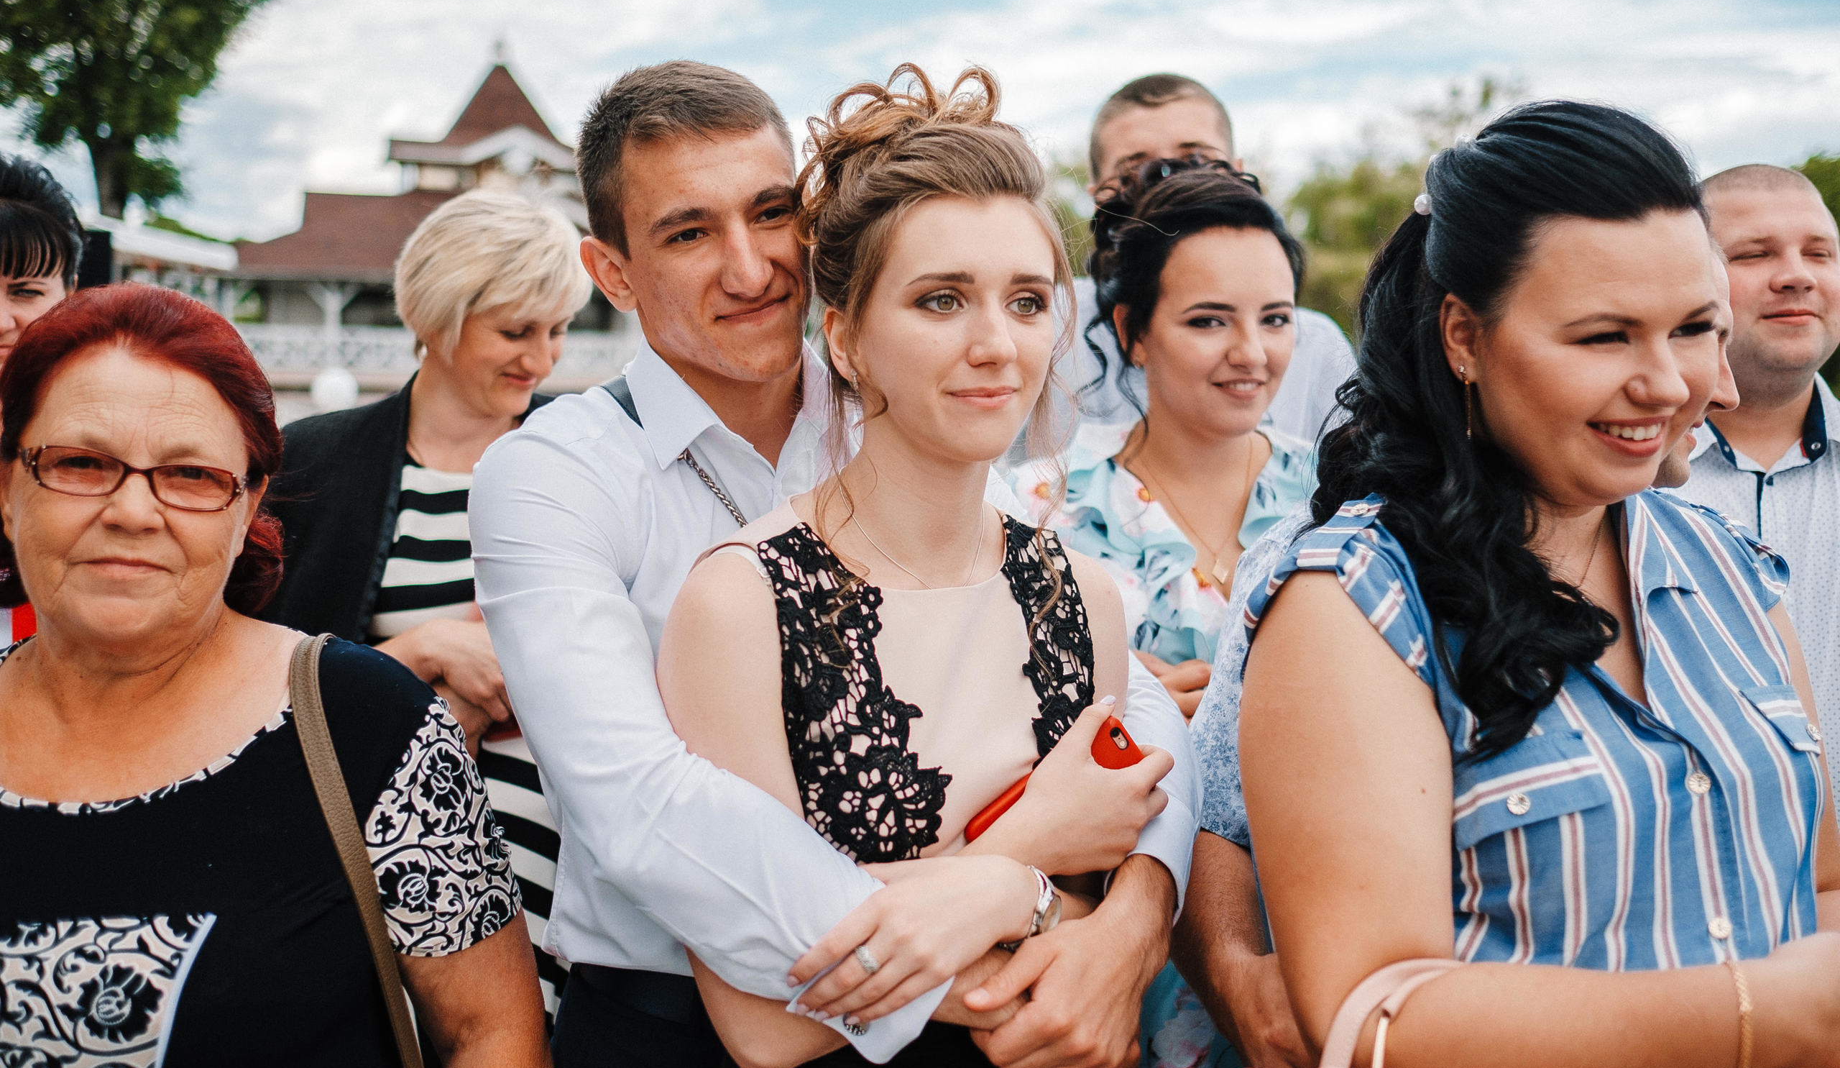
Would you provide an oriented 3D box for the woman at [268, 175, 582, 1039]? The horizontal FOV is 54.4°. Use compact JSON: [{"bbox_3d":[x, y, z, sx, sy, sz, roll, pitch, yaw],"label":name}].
[{"bbox_3d":[-0.508,0.463,2.004,0.460,1.671,0.360,-3,7,-30],"label":"woman"}]

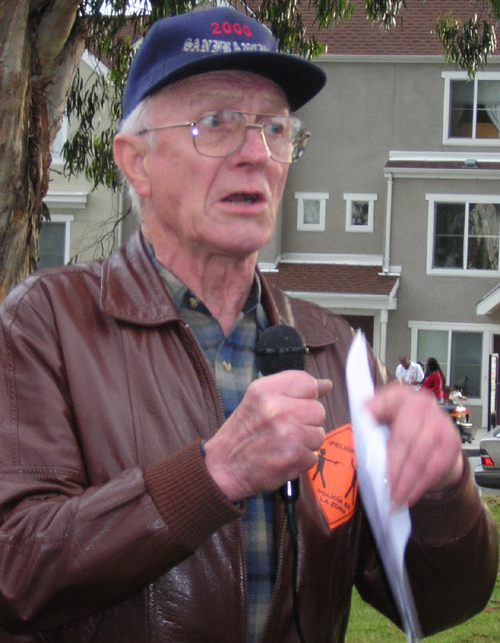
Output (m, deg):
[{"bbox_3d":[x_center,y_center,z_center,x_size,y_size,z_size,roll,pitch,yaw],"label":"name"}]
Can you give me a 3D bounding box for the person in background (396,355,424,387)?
[{"bbox_3d":[3.169,1.540,41.000,0.560,1.720,0.420,2,0,6],"label":"person in background"}]

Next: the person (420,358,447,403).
[{"bbox_3d":[3.623,1.560,41.000,0.380,1.680,0.500,2,0,-16],"label":"person"}]

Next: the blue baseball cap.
[{"bbox_3d":[-0.027,-0.261,2.090,0.178,0.135,0.260,2,-10,-32],"label":"blue baseball cap"}]

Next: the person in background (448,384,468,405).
[{"bbox_3d":[4.147,1.799,41.500,0.400,1.150,0.420,2,0,-37],"label":"person in background"}]

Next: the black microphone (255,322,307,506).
[{"bbox_3d":[0.034,0.088,1.990,0.050,0.170,0.050,-3,-7,0],"label":"black microphone"}]

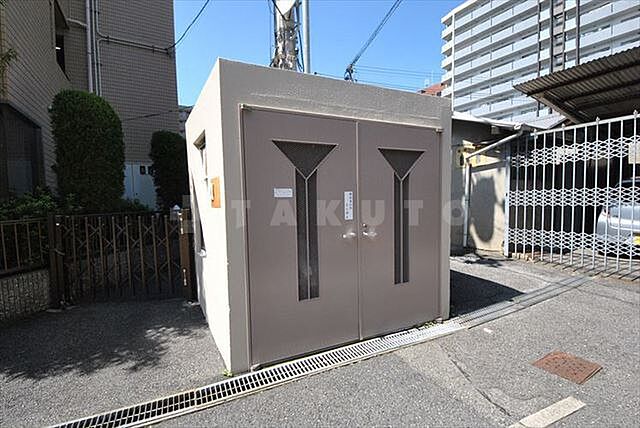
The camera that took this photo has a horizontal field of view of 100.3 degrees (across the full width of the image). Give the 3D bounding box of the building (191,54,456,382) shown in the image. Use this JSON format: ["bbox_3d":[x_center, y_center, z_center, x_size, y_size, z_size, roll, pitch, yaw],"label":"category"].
[{"bbox_3d":[-0.095,-0.032,3.079,2.200,2.222,1.660,-3,4,-28],"label":"building"}]

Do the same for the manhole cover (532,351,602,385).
[{"bbox_3d":[1.996,1.233,2.154,0.445,0.030,0.292,-3,4,-27],"label":"manhole cover"}]

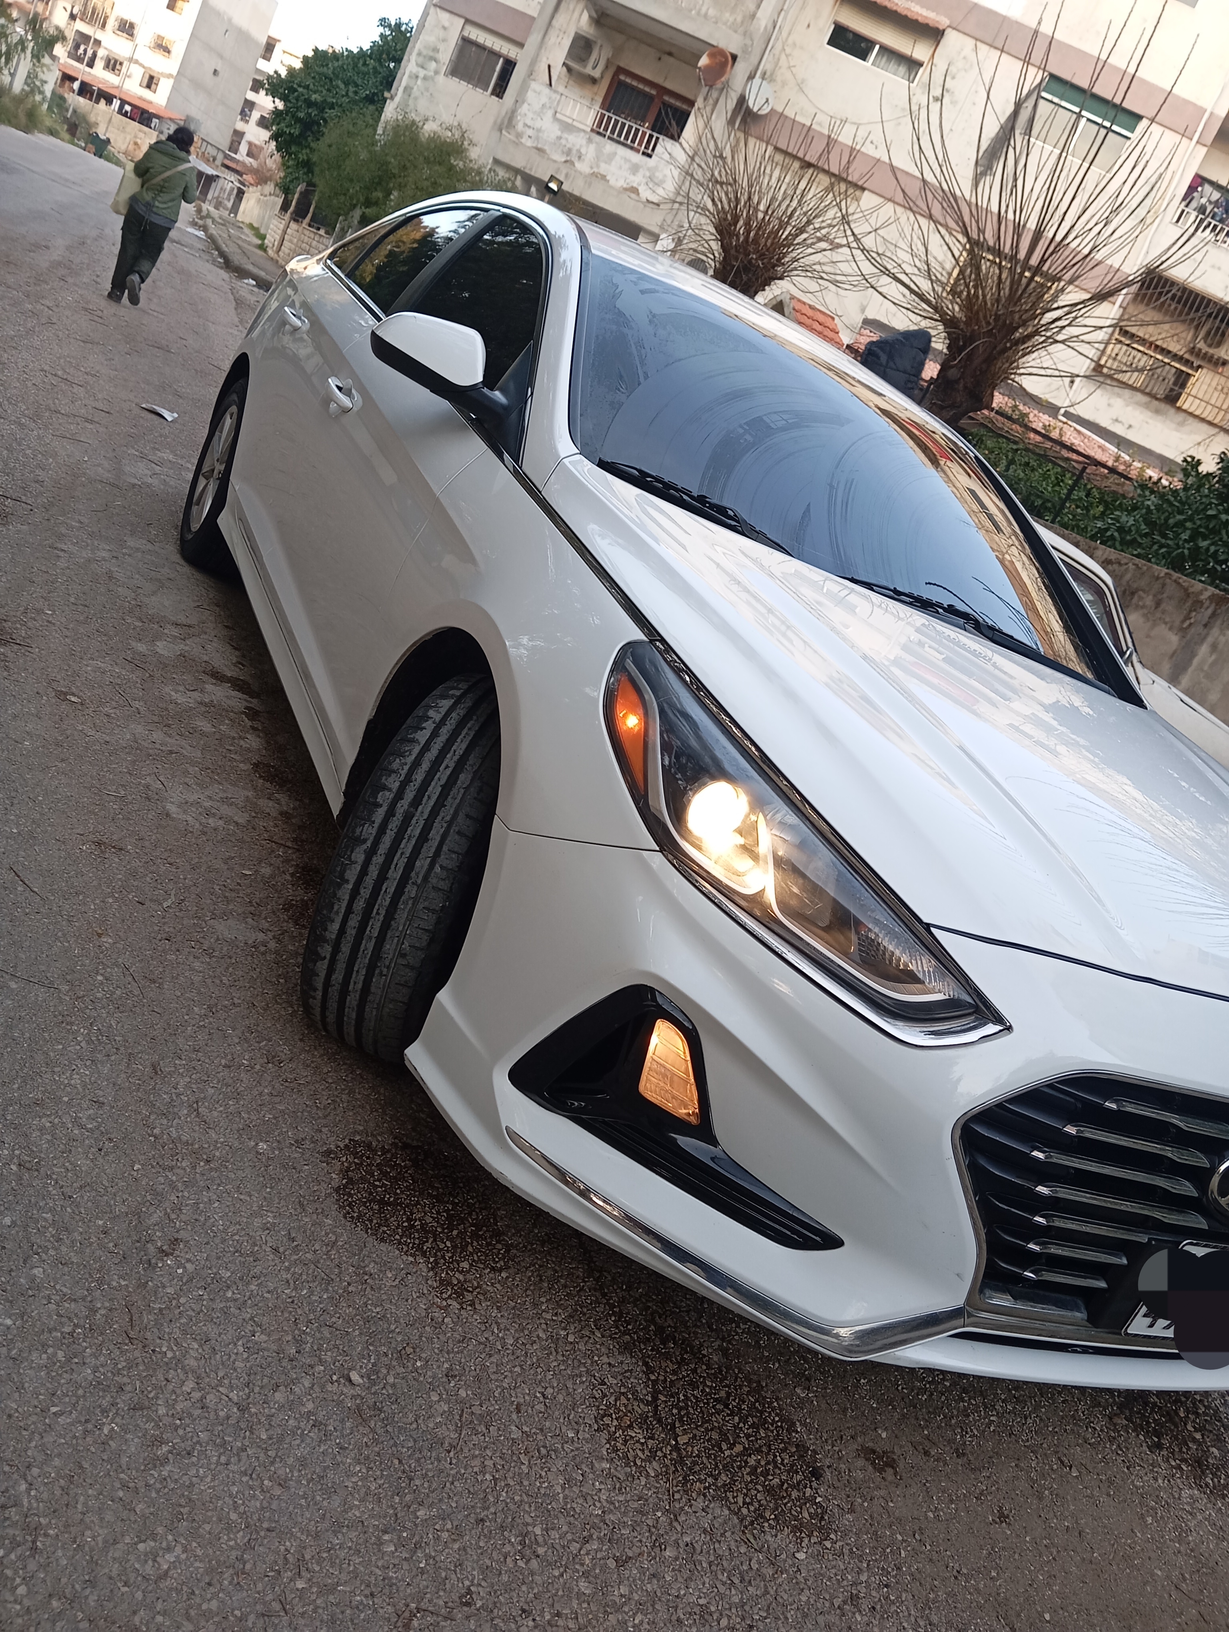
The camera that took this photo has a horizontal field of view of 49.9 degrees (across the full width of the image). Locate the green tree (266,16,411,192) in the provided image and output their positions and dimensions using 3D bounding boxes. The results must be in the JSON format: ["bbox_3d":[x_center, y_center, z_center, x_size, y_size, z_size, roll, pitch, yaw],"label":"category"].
[{"bbox_3d":[-6.324,-16.277,31.000,4.300,5.000,4.000,24,10,0],"label":"green tree"}]

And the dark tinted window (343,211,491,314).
[{"bbox_3d":[-0.589,-1.586,3.722,0.060,0.370,0.870,40,6,-34],"label":"dark tinted window"}]

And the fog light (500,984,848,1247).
[{"bbox_3d":[0.110,0.356,1.659,0.460,0.220,0.160,29,17,11],"label":"fog light"}]

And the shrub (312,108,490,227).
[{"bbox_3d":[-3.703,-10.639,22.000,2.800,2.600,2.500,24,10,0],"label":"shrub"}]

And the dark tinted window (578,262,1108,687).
[{"bbox_3d":[0.510,-0.767,2.853,1.440,0.120,0.970,16,43,-29],"label":"dark tinted window"}]

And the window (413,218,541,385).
[{"bbox_3d":[-0.254,-1.130,2.897,0.060,0.440,0.980,40,6,-34],"label":"window"}]

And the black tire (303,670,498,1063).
[{"bbox_3d":[-0.259,0.090,2.127,0.215,0.668,0.668,27,16,5],"label":"black tire"}]

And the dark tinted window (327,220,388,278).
[{"bbox_3d":[-0.836,-1.865,4.303,0.050,0.220,0.530,40,6,-34],"label":"dark tinted window"}]

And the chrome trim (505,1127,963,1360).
[{"bbox_3d":[0.142,0.521,1.662,0.600,0.130,0.120,29,17,11],"label":"chrome trim"}]

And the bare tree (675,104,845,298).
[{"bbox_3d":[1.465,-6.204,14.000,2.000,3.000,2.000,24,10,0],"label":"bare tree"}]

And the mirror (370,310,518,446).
[{"bbox_3d":[-0.296,-0.829,2.434,0.300,0.180,0.180,16,19,-29],"label":"mirror"}]

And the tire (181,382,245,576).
[{"bbox_3d":[-1.253,-1.139,4.444,0.215,0.668,0.668,16,19,-29],"label":"tire"}]

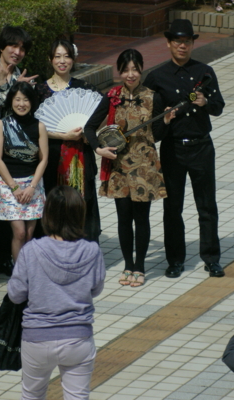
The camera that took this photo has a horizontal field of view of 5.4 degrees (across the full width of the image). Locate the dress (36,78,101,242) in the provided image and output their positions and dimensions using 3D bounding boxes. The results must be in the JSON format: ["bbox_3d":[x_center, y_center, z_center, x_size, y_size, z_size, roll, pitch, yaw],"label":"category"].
[{"bbox_3d":[-0.345,-0.286,17.974,0.460,1.150,0.340,1,13,8],"label":"dress"}]

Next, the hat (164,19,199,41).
[{"bbox_3d":[0.450,-1.188,17.407,0.260,0.130,0.290,1,13,8],"label":"hat"}]

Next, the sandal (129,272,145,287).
[{"bbox_3d":[0.143,0.552,17.354,0.095,0.070,0.230,0,13,6],"label":"sandal"}]

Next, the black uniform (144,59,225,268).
[{"bbox_3d":[0.479,-0.259,17.582,0.560,1.420,0.340,1,13,10],"label":"black uniform"}]

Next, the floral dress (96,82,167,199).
[{"bbox_3d":[0.111,-0.395,17.402,0.460,0.800,0.300,1,13,8],"label":"floral dress"}]

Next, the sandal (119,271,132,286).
[{"bbox_3d":[0.060,0.546,17.386,0.090,0.070,0.230,2,13,12],"label":"sandal"}]

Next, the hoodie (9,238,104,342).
[{"bbox_3d":[-0.317,0.463,13.041,0.510,0.550,0.370,-3,13,-8],"label":"hoodie"}]

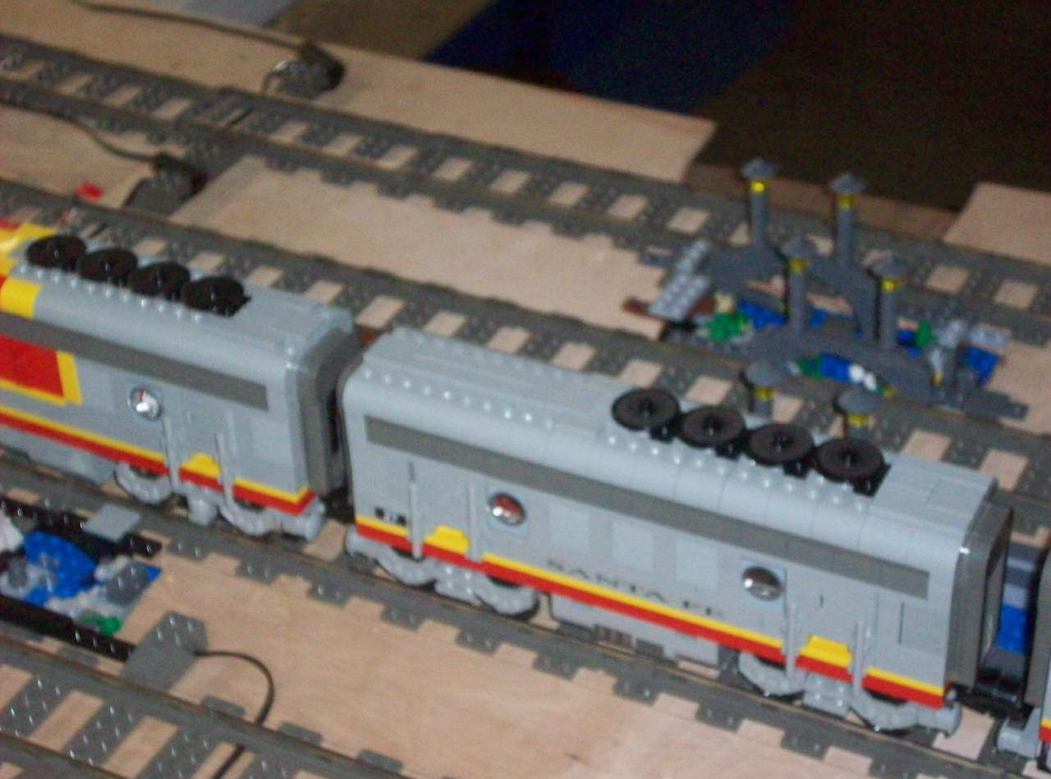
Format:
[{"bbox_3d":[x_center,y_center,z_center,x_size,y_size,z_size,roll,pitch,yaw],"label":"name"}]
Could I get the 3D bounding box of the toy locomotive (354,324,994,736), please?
[{"bbox_3d":[0.051,0.048,0.823,0.241,0.104,0.052,15,41,22],"label":"toy locomotive"}]

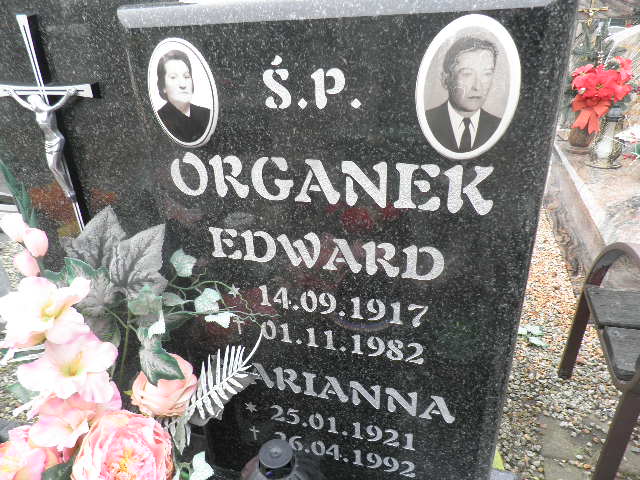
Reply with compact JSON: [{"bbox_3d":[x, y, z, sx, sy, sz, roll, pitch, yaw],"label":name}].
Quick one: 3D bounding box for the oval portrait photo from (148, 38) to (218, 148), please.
[{"bbox_3d":[-0.199,-0.207,0.636,0.111,0.152,0.011,5,27,15],"label":"oval portrait photo"}]

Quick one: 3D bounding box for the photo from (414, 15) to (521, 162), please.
[{"bbox_3d":[0.175,-0.176,0.530,0.119,0.167,0.011,5,27,15],"label":"photo"}]

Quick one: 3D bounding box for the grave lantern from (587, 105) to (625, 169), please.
[{"bbox_3d":[1.620,-0.573,2.480,0.180,0.315,0.180,6,28,18],"label":"grave lantern"}]

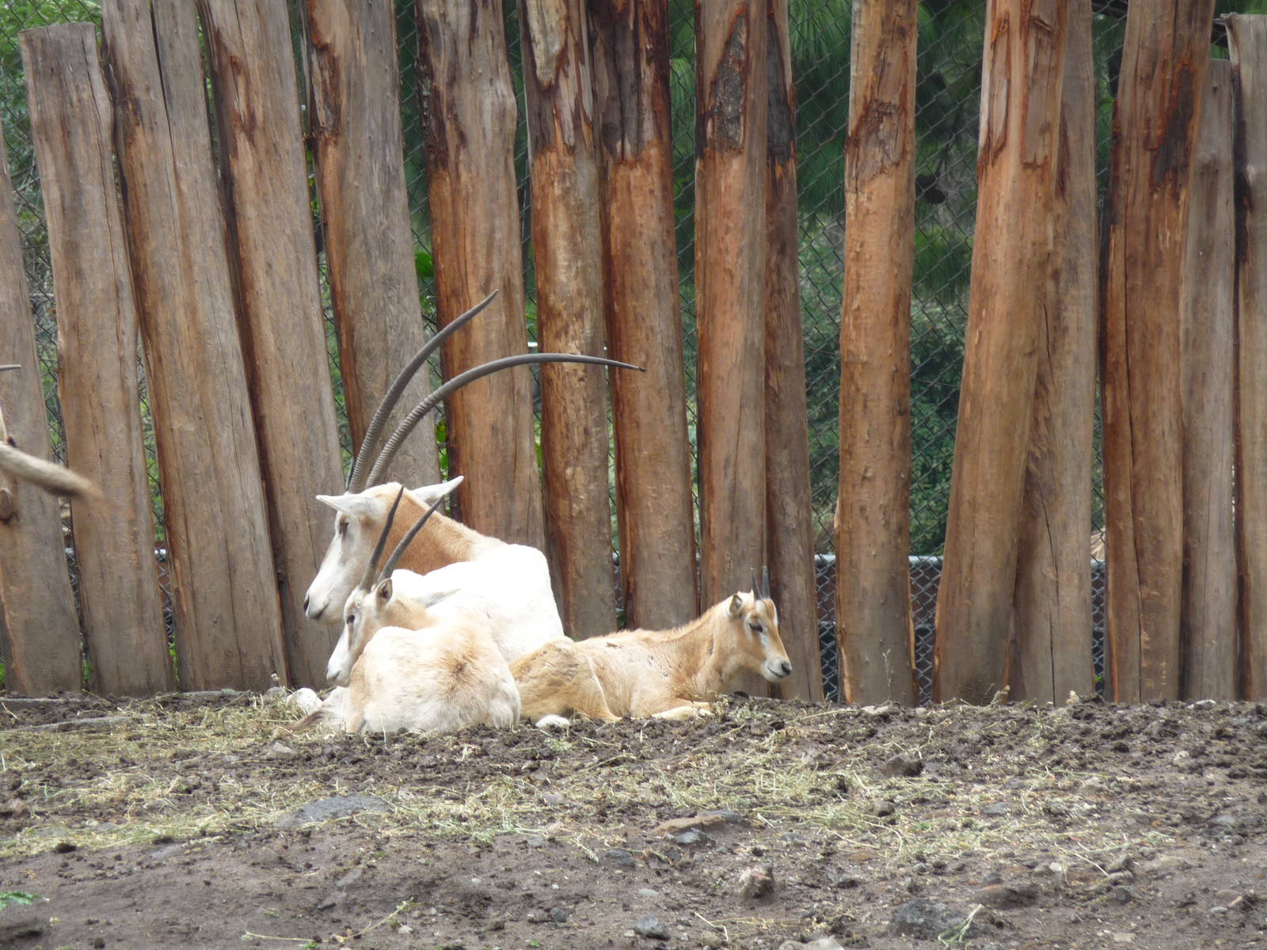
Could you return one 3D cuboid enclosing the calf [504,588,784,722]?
[{"bbox_3d":[0.039,0.472,26.400,0.790,0.430,0.360,0,1,0],"label":"calf"}]

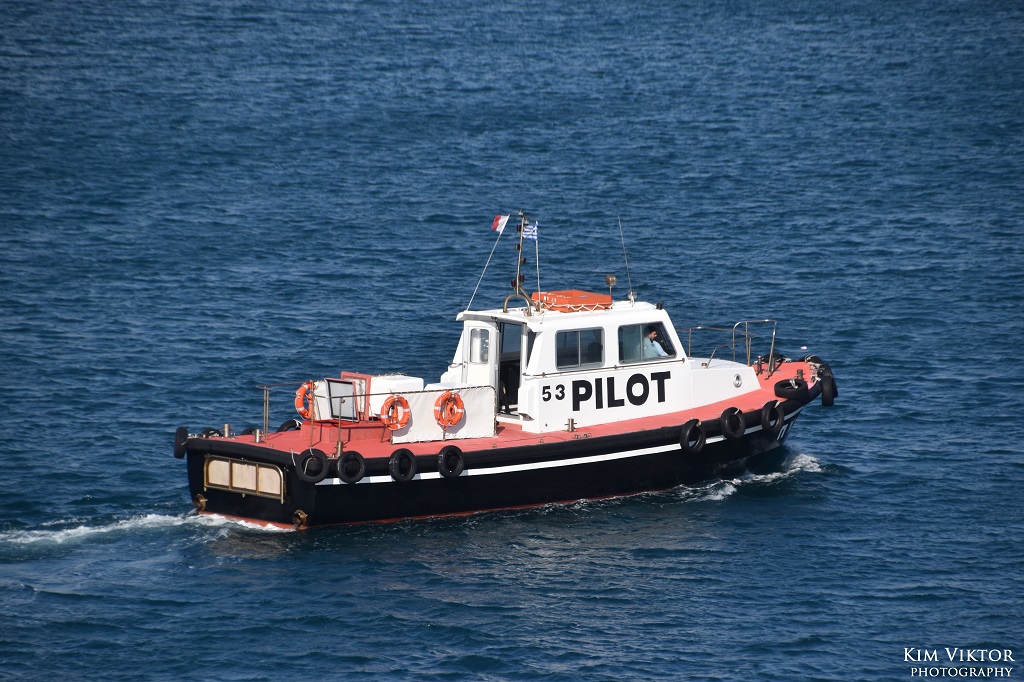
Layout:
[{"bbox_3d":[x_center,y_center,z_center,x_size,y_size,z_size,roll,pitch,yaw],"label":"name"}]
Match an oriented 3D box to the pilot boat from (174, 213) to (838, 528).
[{"bbox_3d":[0.570,0.303,157.709,14.000,5.540,4.450,-5,8,-37],"label":"pilot boat"}]

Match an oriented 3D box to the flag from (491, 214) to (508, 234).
[{"bbox_3d":[-0.230,-2.147,157.176,0.380,0.370,0.100,-5,8,-37],"label":"flag"}]

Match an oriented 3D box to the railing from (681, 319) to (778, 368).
[{"bbox_3d":[4.008,0.147,160.410,2.200,1.000,1.750,-5,8,-37],"label":"railing"}]

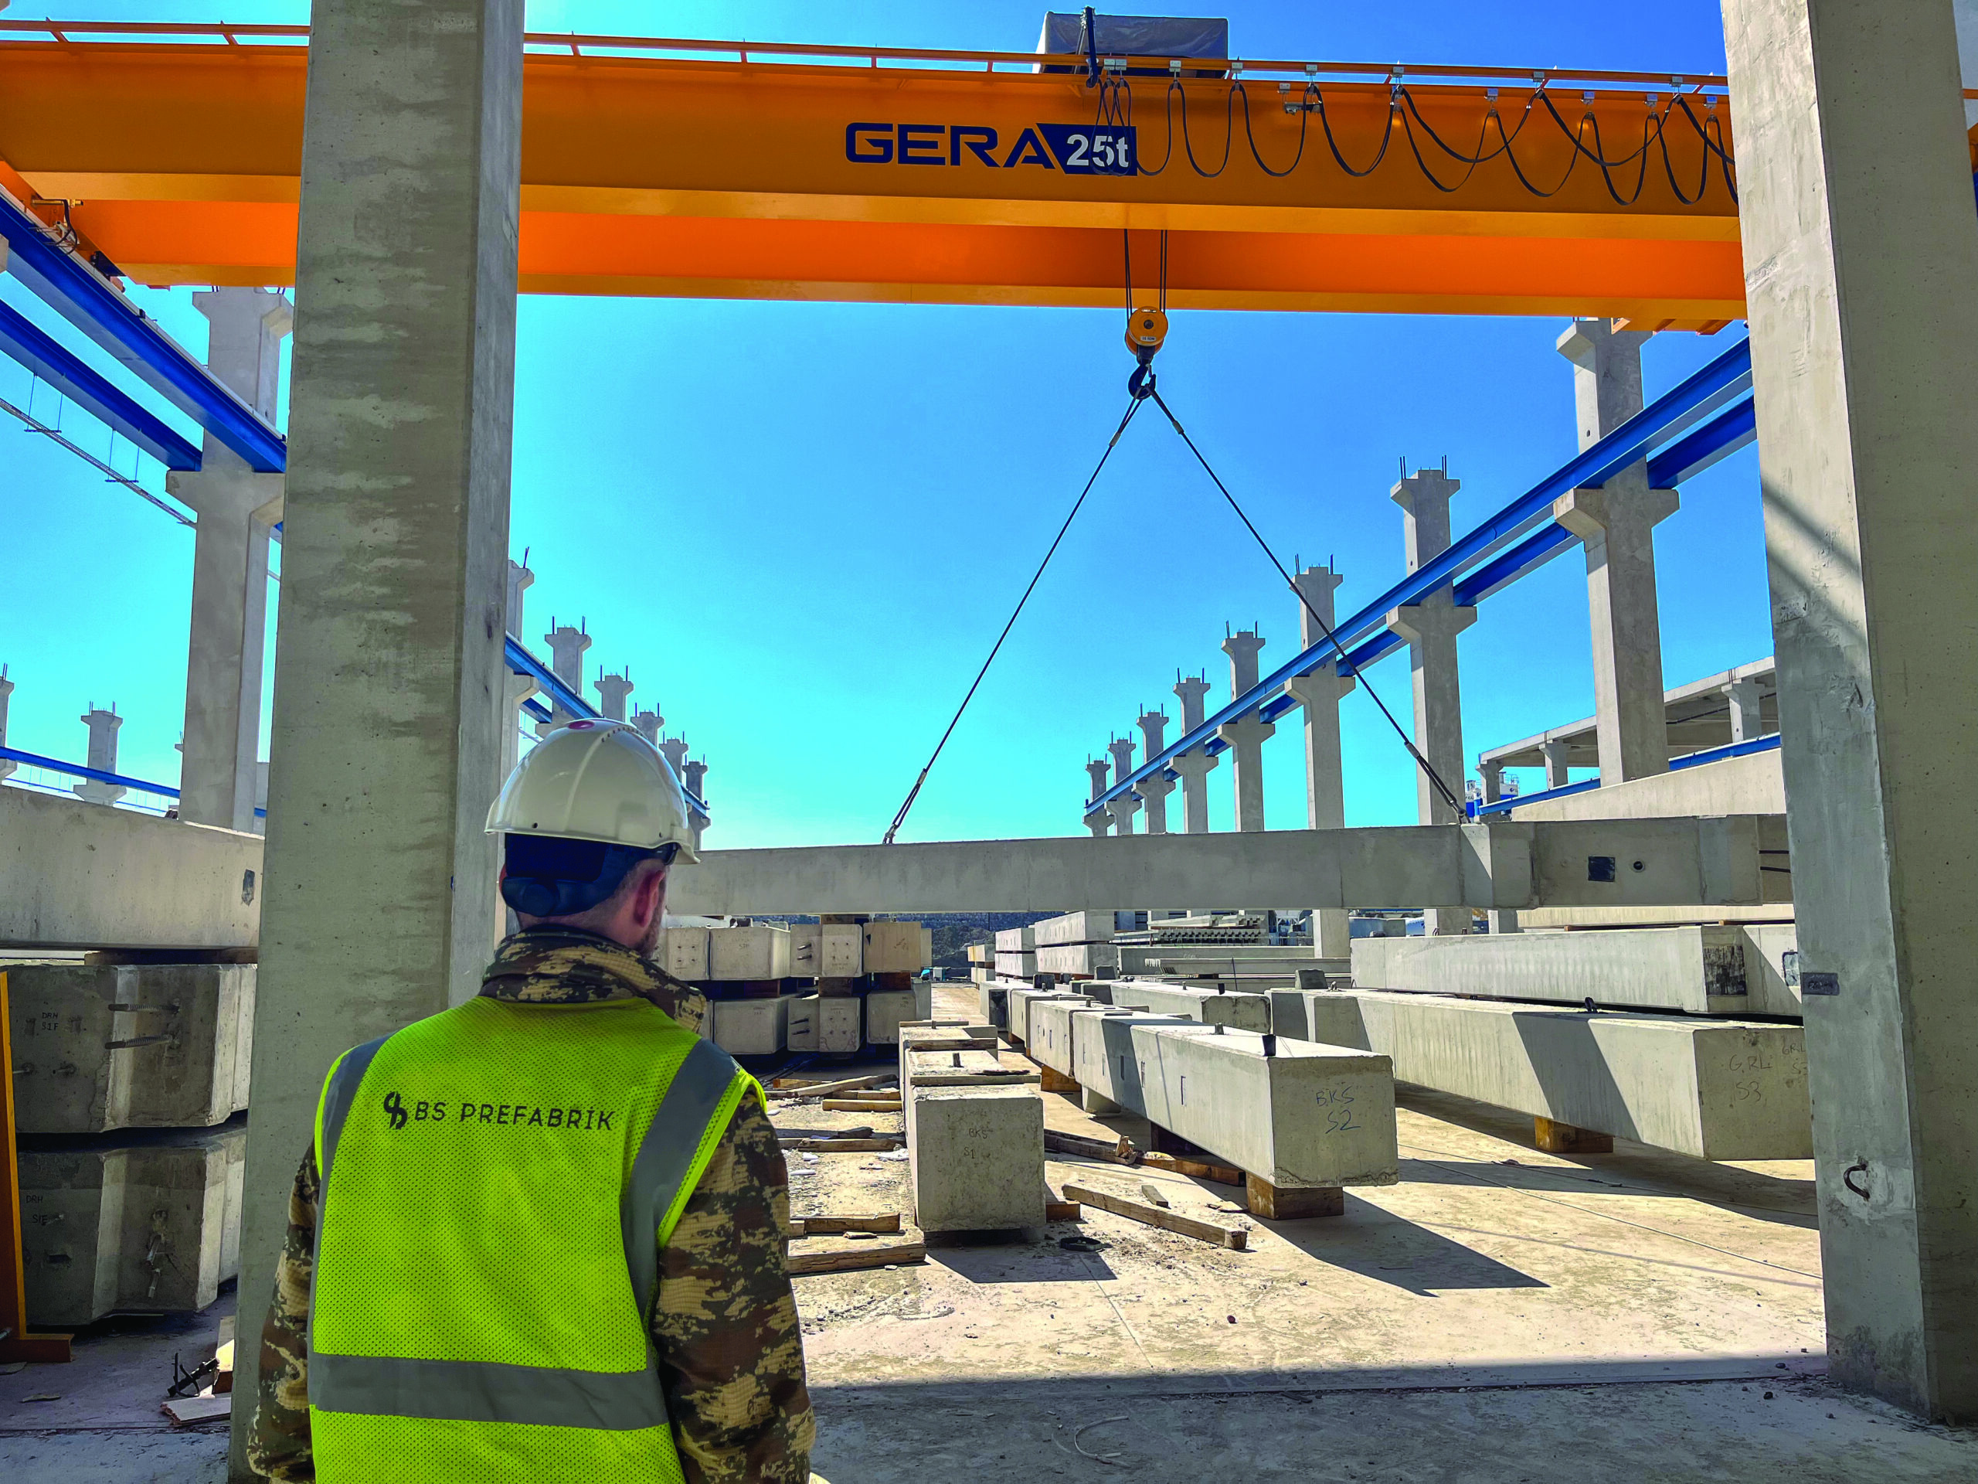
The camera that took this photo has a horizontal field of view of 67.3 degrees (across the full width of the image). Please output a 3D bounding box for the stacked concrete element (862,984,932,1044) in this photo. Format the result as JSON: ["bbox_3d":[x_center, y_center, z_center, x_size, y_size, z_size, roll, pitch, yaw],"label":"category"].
[{"bbox_3d":[-1.382,3.966,21.462,0.740,0.710,1.300,0,-8,-4],"label":"stacked concrete element"}]

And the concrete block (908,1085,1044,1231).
[{"bbox_3d":[-0.069,2.333,8.464,0.672,0.673,1.000,0,-8,-4],"label":"concrete block"}]

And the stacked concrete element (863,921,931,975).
[{"bbox_3d":[-1.360,2.963,21.305,0.830,0.680,1.300,0,-8,-4],"label":"stacked concrete element"}]

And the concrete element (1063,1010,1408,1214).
[{"bbox_3d":[1.637,2.761,12.425,0.730,0.728,7.332,0,-8,-6],"label":"concrete element"}]

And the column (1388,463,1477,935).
[{"bbox_3d":[9.108,0.019,30.071,1.623,11.260,0.680,0,-8,-4],"label":"column"}]

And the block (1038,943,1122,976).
[{"bbox_3d":[2.370,6.063,41.519,0.700,0.700,11.300,0,-8,-4],"label":"block"}]

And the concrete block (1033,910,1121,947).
[{"bbox_3d":[2.286,5.264,41.324,0.700,0.710,11.500,0,-8,-4],"label":"concrete block"}]

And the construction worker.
[{"bbox_3d":[-0.481,0.878,1.582,0.600,1.813,0.460,-4,-9,25],"label":"construction worker"}]

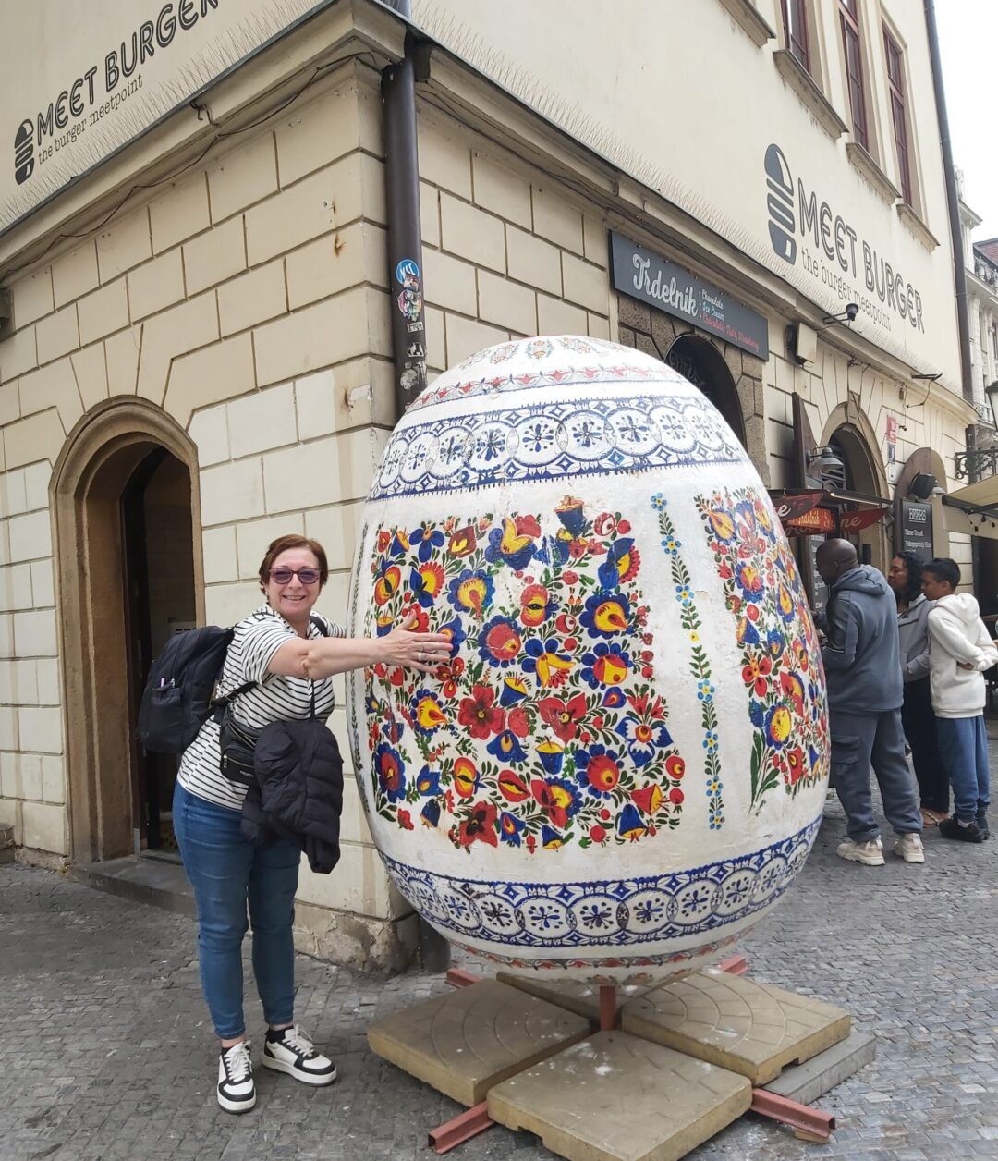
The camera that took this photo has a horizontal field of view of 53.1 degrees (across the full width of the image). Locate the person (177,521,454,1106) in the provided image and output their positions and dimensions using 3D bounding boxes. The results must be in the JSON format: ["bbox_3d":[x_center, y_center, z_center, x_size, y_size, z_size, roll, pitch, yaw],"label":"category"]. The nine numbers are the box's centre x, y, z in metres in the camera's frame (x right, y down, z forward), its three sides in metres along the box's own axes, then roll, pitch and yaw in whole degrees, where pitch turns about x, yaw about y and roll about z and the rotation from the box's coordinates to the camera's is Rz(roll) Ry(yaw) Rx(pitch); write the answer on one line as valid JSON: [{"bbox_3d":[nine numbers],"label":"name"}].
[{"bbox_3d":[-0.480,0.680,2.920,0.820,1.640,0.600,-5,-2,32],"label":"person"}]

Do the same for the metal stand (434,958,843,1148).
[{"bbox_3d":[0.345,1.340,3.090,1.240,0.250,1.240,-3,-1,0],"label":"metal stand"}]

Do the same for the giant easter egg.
[{"bbox_3d":[0.243,0.223,3.100,1.450,1.950,1.450,-7,0,0],"label":"giant easter egg"}]

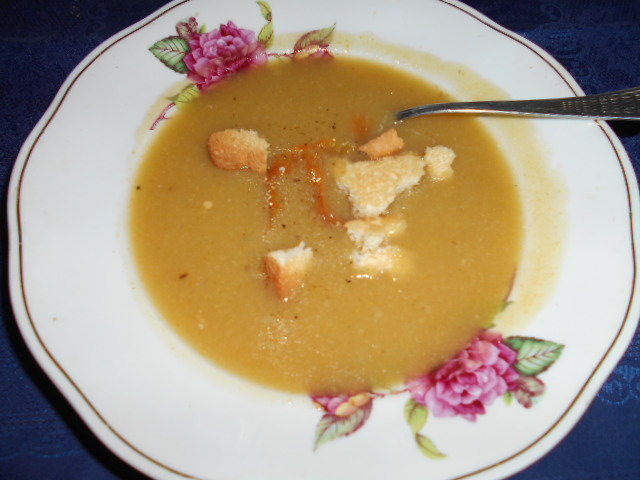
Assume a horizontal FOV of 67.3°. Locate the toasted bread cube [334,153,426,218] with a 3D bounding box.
[{"bbox_3d":[0.025,-0.022,0.207,0.035,0.013,0.025,-4,63,-5],"label":"toasted bread cube"}]

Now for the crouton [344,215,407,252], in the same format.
[{"bbox_3d":[0.022,-0.001,0.196,0.022,0.013,0.012,-3,63,-4],"label":"crouton"}]

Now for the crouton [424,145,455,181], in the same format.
[{"bbox_3d":[0.052,-0.033,0.214,0.010,0.013,0.015,1,63,-2],"label":"crouton"}]

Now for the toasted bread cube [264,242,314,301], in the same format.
[{"bbox_3d":[-0.012,0.013,0.185,0.016,0.016,0.017,-8,63,-6],"label":"toasted bread cube"}]

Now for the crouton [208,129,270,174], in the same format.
[{"bbox_3d":[-0.034,-0.037,0.210,0.023,0.016,0.014,6,63,1],"label":"crouton"}]

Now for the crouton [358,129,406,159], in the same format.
[{"bbox_3d":[0.027,-0.042,0.218,0.019,0.012,0.011,-19,65,-12],"label":"crouton"}]

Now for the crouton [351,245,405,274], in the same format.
[{"bbox_3d":[0.023,0.009,0.192,0.020,0.011,0.009,-3,63,-4],"label":"crouton"}]

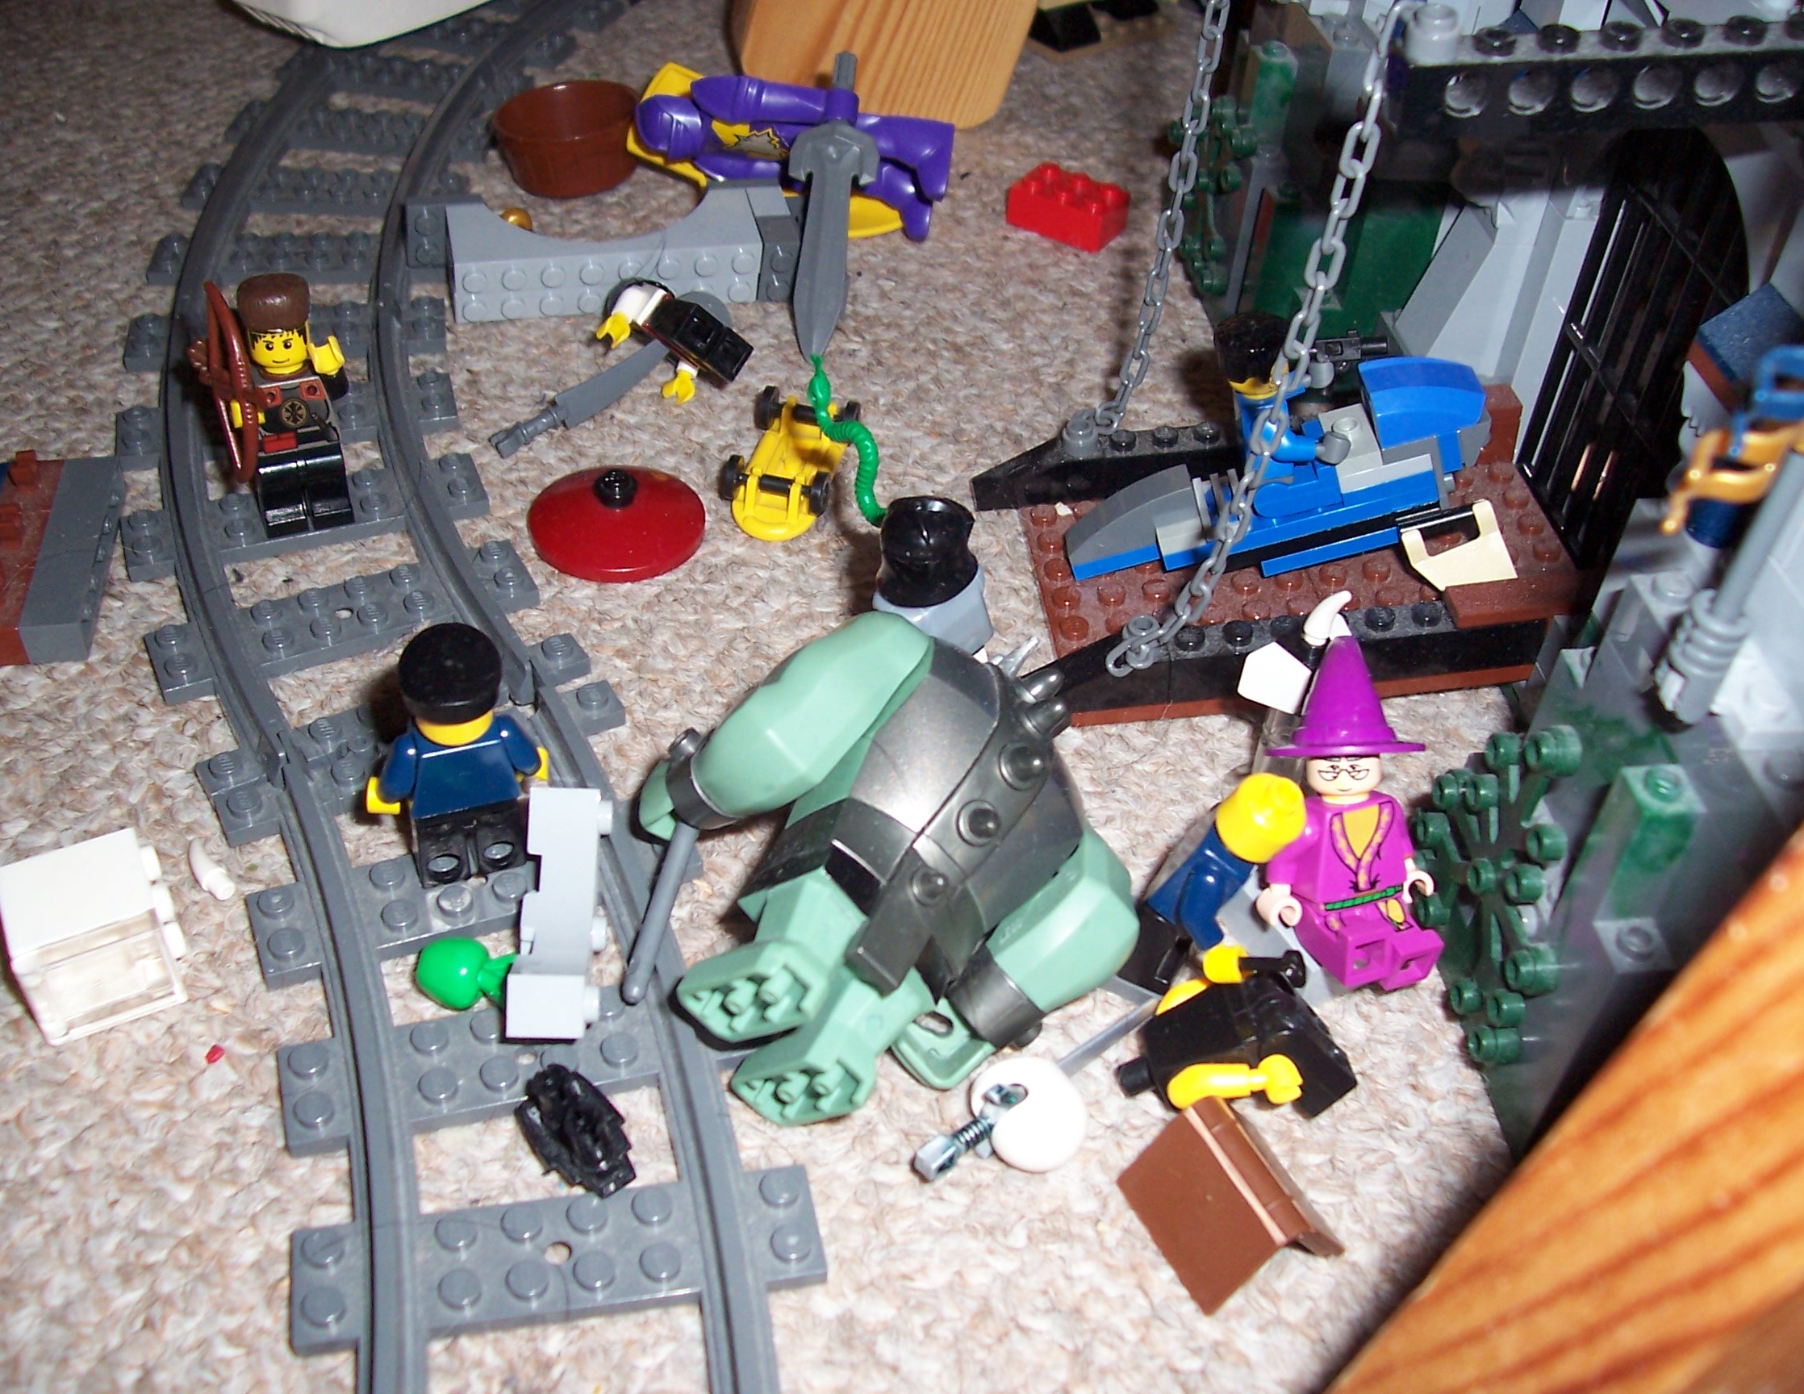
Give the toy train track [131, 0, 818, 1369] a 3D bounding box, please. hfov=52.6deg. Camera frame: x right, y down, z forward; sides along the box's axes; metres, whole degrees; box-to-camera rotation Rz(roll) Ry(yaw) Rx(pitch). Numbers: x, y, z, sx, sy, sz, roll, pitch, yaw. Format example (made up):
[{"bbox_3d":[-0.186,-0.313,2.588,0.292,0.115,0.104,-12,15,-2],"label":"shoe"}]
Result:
[{"bbox_3d":[-0.101,-0.056,0.358,0.103,0.009,0.416,-6,43,-11],"label":"toy train track"}]

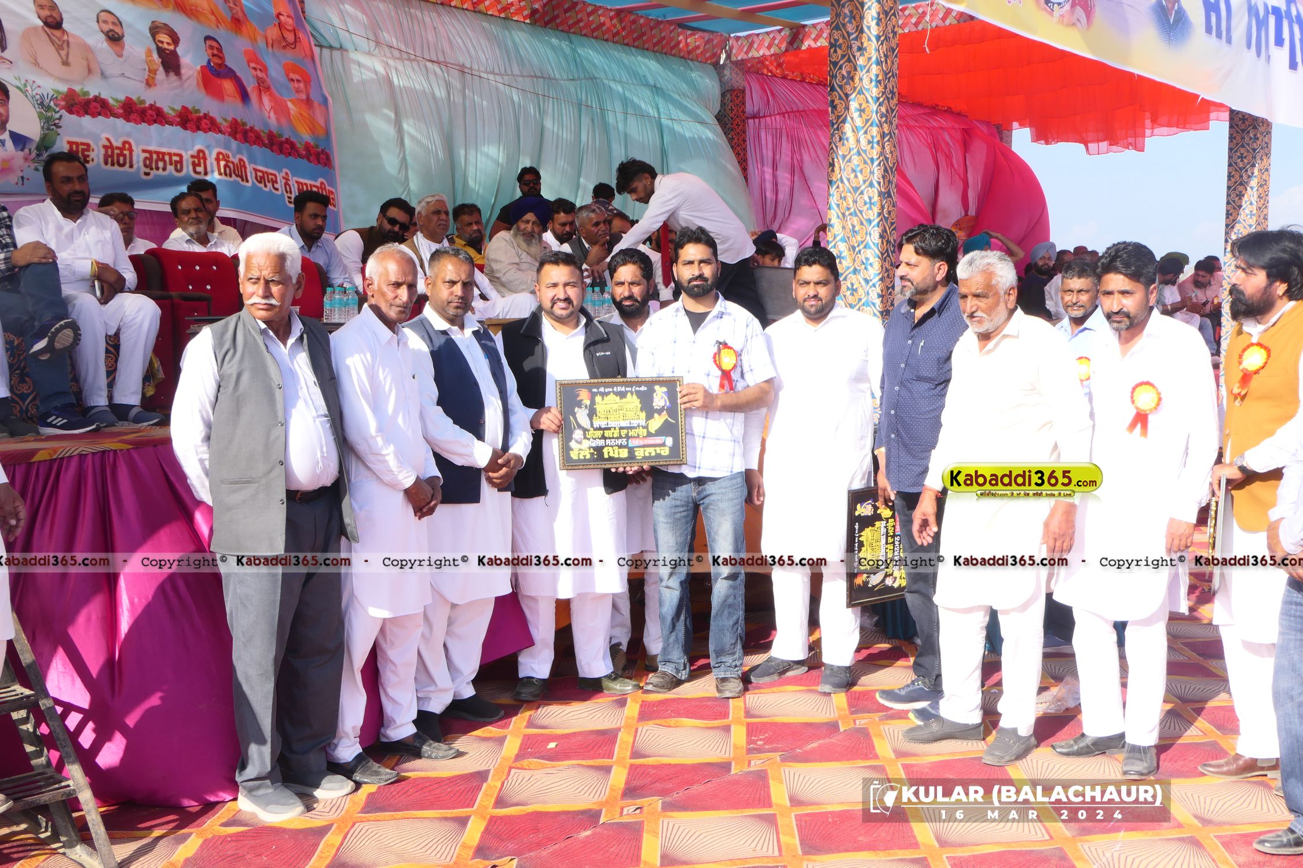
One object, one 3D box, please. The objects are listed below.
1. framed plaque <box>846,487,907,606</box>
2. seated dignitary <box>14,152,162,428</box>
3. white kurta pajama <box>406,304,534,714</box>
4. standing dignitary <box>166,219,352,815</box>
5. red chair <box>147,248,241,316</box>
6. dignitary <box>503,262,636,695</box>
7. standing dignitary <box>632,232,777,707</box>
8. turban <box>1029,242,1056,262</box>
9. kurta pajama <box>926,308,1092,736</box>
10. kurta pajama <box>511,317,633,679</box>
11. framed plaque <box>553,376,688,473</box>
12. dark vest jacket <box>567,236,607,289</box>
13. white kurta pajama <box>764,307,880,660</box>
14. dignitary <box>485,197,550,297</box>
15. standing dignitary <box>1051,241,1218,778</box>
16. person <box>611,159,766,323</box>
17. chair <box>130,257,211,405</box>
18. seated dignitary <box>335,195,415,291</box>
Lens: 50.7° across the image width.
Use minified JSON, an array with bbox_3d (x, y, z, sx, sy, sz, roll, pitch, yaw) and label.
[{"bbox_3d":[0.915,0.440,5.470,0.330,0.470,0.030,-4,7,-32],"label":"framed plaque"},{"bbox_3d":[-2.451,-0.627,6.100,0.580,1.200,0.750,-7,10,-40],"label":"seated dignitary"},{"bbox_3d":[-0.674,0.284,4.989,0.500,1.440,0.380,-6,9,-43],"label":"white kurta pajama"},{"bbox_3d":[-1.150,0.268,4.184,0.560,1.740,0.410,-4,7,-40],"label":"standing dignitary"},{"bbox_3d":[-2.271,-0.529,7.050,0.600,0.830,0.620,-8,10,-44],"label":"red chair"},{"bbox_3d":[-0.320,0.153,5.398,0.570,1.740,0.440,-1,5,-7],"label":"dignitary"},{"bbox_3d":[0.210,0.111,5.403,0.550,1.800,0.420,1,6,12],"label":"standing dignitary"},{"bbox_3d":[3.468,-1.613,12.200,0.225,0.190,0.245,-2,8,-8],"label":"turban"},{"bbox_3d":[1.213,0.302,4.703,0.560,1.440,0.360,5,8,40],"label":"kurta pajama"},{"bbox_3d":[-0.316,0.239,5.372,0.500,1.440,0.380,-1,6,-9],"label":"kurta pajama"},{"bbox_3d":[-0.111,-0.037,5.050,0.475,0.325,0.025,-2,-3,-6],"label":"framed plaque"},{"bbox_3d":[-0.386,-0.996,8.600,0.480,0.600,0.300,-6,9,-35],"label":"dark vest jacket"},{"bbox_3d":[0.679,0.211,5.474,0.520,1.440,0.350,2,7,22],"label":"white kurta pajama"},{"bbox_3d":[-0.760,-0.870,8.400,0.600,1.130,0.800,-7,10,-40],"label":"dignitary"},{"bbox_3d":[1.600,0.237,4.562,0.560,1.730,0.400,4,6,33],"label":"standing dignitary"},{"bbox_3d":[0.219,-0.887,7.900,0.850,1.360,0.520,-2,8,-10],"label":"person"},{"bbox_3d":[-2.486,-0.460,6.700,0.620,0.830,0.600,7,11,45],"label":"chair"},{"bbox_3d":[-1.495,-0.748,7.600,0.620,1.100,0.780,-7,10,-40],"label":"seated dignitary"}]

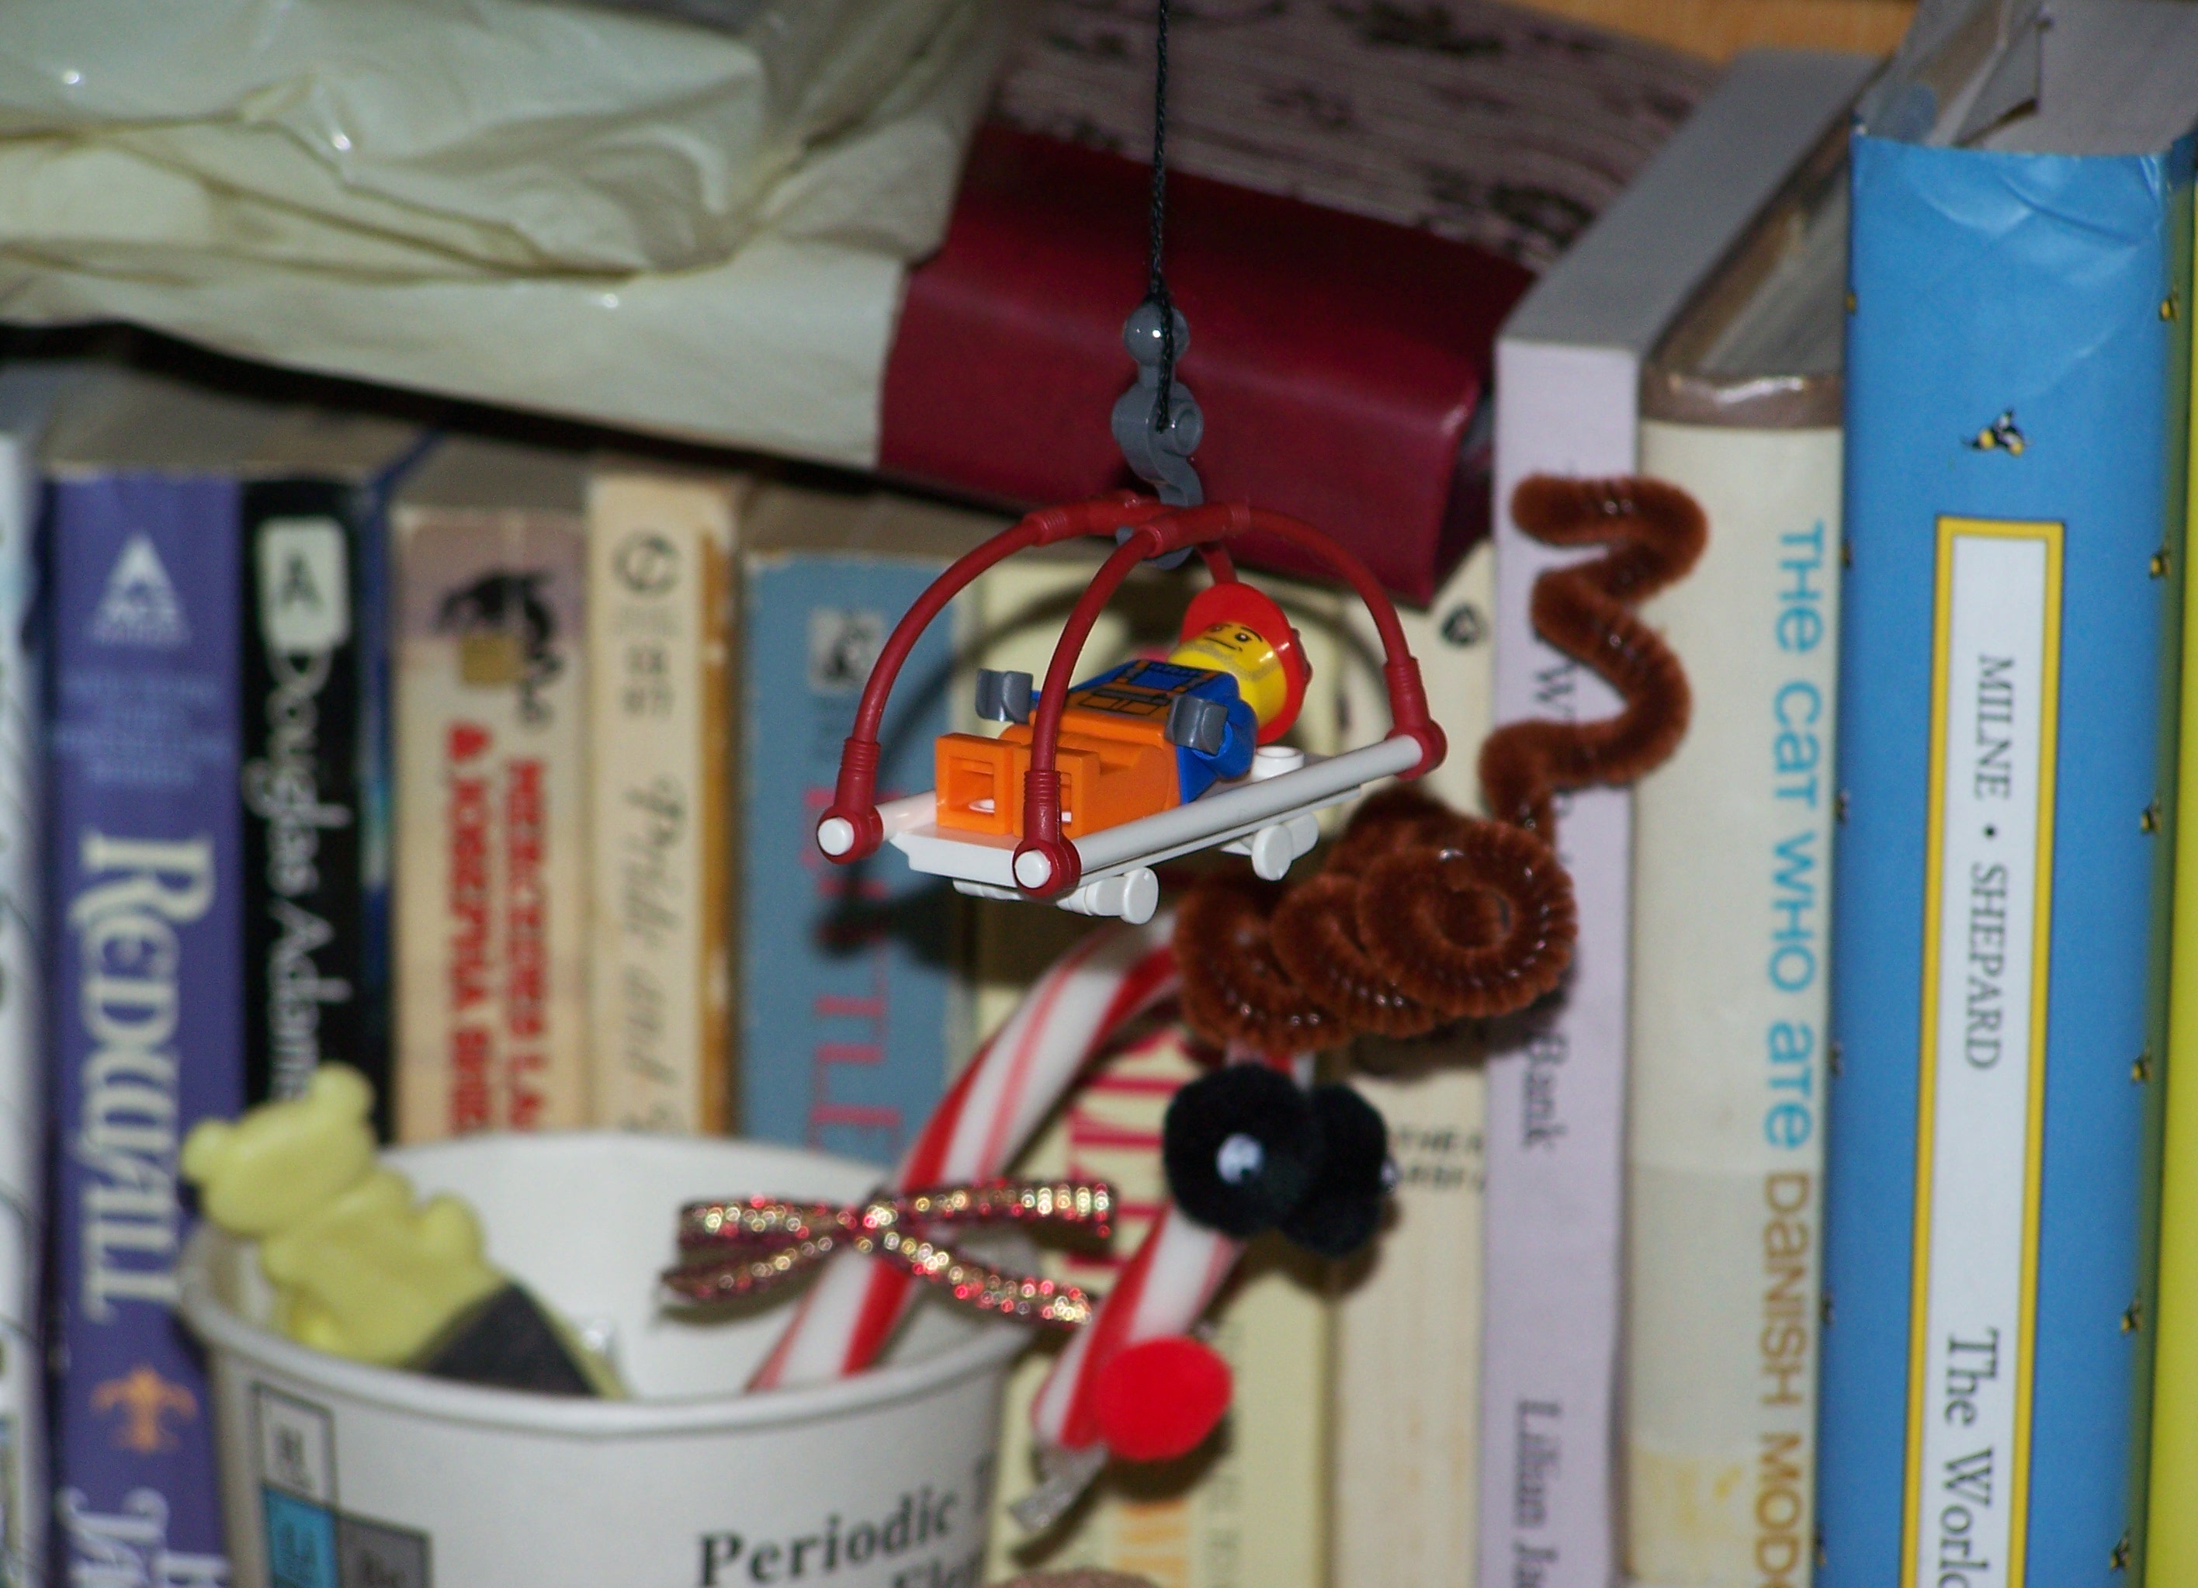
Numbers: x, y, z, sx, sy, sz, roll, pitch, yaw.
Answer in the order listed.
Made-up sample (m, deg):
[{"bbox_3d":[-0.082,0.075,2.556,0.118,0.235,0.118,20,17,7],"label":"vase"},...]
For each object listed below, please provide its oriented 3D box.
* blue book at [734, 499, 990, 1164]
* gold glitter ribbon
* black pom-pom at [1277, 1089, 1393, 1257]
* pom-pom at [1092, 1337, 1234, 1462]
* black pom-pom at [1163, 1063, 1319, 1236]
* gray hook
[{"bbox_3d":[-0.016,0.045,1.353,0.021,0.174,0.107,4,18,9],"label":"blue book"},{"bbox_3d":[-0.020,0.043,1.238,0.042,0.012,0.009,2,18,5],"label":"gold glitter ribbon"},{"bbox_3d":[0.020,0.035,1.241,0.015,0.016,0.015,4,18,10],"label":"black pom-pom"},{"bbox_3d":[0.006,0.057,1.242,0.013,0.012,0.013,1,18,0],"label":"pom-pom"},{"bbox_3d":[0.013,0.033,1.230,0.015,0.016,0.015,1,18,0],"label":"black pom-pom"},{"bbox_3d":[0.005,-0.033,1.188,0.007,0.022,0.009,11,20,29],"label":"gray hook"}]

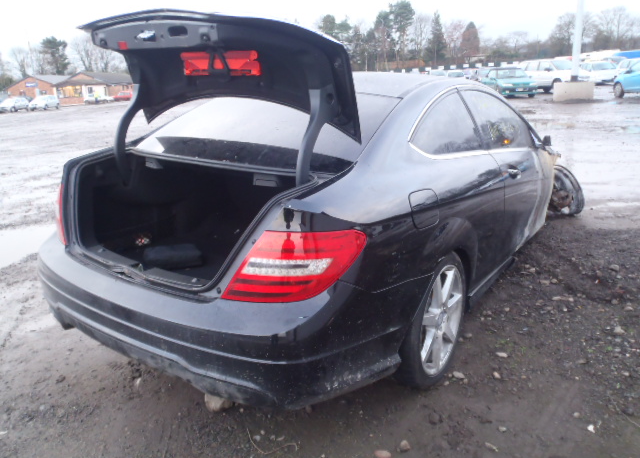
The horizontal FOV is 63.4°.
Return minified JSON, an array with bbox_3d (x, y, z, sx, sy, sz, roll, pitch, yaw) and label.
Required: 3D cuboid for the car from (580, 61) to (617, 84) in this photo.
[{"bbox_3d":[16.611,-9.732,32.579,1.720,1.430,4.250,-2,16,4],"label":"car"}]

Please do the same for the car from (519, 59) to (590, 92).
[{"bbox_3d":[12.063,-8.154,27.726,1.740,1.620,4.350,-7,17,-13],"label":"car"}]

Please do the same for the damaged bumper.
[{"bbox_3d":[-0.532,0.281,2.241,1.760,0.500,0.780,12,20,33],"label":"damaged bumper"}]

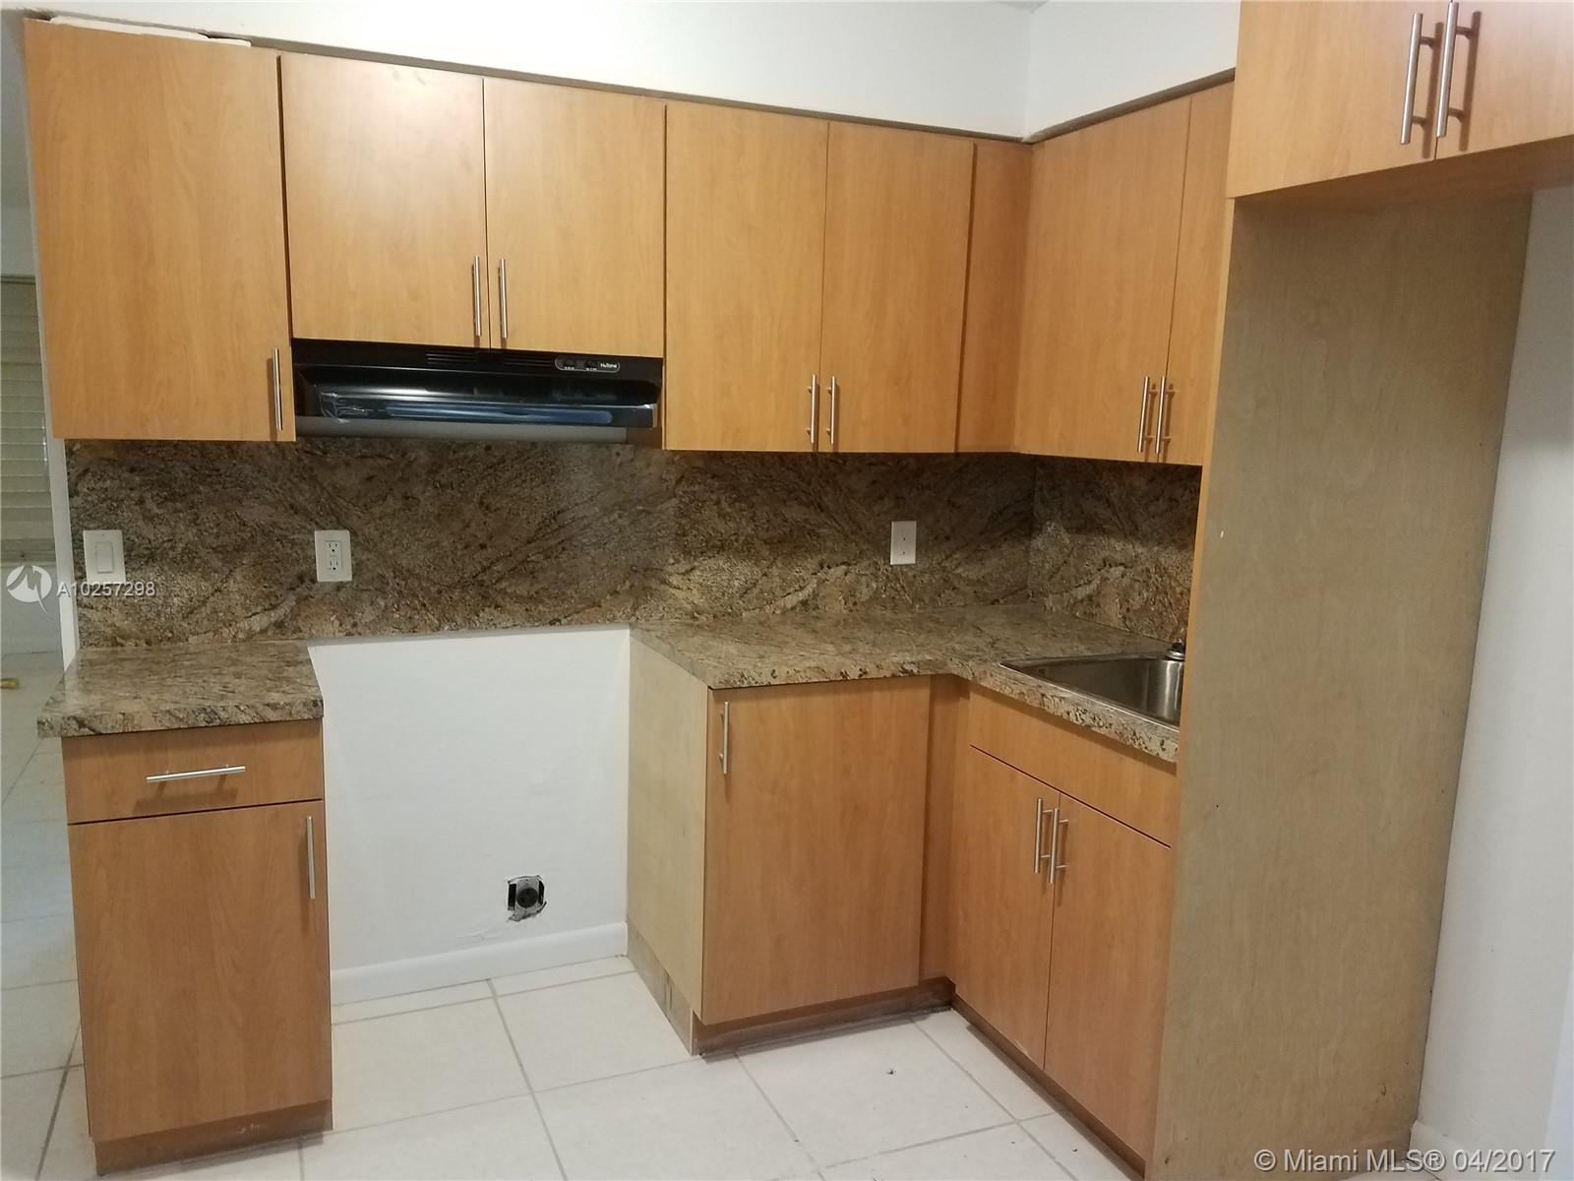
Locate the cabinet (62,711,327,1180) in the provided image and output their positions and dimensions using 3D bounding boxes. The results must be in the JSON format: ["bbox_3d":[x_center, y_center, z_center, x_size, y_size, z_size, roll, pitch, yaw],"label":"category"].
[{"bbox_3d":[-1.194,0.633,2.472,0.415,0.875,0.622,-2,9,-23],"label":"cabinet"}]

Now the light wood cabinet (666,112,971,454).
[{"bbox_3d":[0.020,-0.731,2.929,0.770,0.749,0.332,-2,9,-23],"label":"light wood cabinet"}]

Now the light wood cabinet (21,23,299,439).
[{"bbox_3d":[-1.242,-0.684,2.403,0.423,0.749,0.321,-2,9,-23],"label":"light wood cabinet"}]

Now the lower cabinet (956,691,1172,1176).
[{"bbox_3d":[0.832,0.673,2.554,0.631,0.875,0.710,-2,9,-23],"label":"lower cabinet"}]

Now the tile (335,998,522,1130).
[{"bbox_3d":[-0.847,1.061,2.660,0.463,0.010,0.463,-2,9,-23],"label":"tile"}]

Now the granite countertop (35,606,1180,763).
[{"bbox_3d":[-0.125,0.204,2.437,2.452,0.038,1.390,-2,9,-23],"label":"granite countertop"}]

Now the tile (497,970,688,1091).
[{"bbox_3d":[-0.432,1.045,2.835,0.440,0.010,0.463,-2,9,-23],"label":"tile"}]

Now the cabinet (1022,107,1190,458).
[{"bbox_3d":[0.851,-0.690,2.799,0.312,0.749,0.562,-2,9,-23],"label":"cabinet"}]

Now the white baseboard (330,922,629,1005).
[{"bbox_3d":[-0.777,0.953,3.036,0.769,0.095,0.015,-2,9,-23],"label":"white baseboard"}]

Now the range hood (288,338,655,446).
[{"bbox_3d":[-0.673,-0.451,2.613,0.763,0.155,0.450,-2,9,-23],"label":"range hood"}]

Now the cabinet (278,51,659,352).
[{"bbox_3d":[-0.687,-0.805,2.614,0.771,0.544,0.332,-2,9,-23],"label":"cabinet"}]

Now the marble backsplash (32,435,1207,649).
[{"bbox_3d":[-0.395,-0.144,3.018,2.475,0.462,0.020,-2,9,-23],"label":"marble backsplash"}]

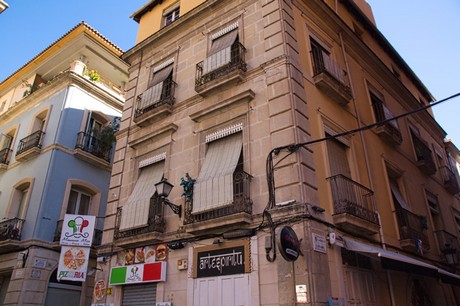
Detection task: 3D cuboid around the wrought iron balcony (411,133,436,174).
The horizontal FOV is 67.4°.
[{"bbox_3d":[8.896,0.167,15.659,1.680,1.030,0.330,24,-35,-38],"label":"wrought iron balcony"}]

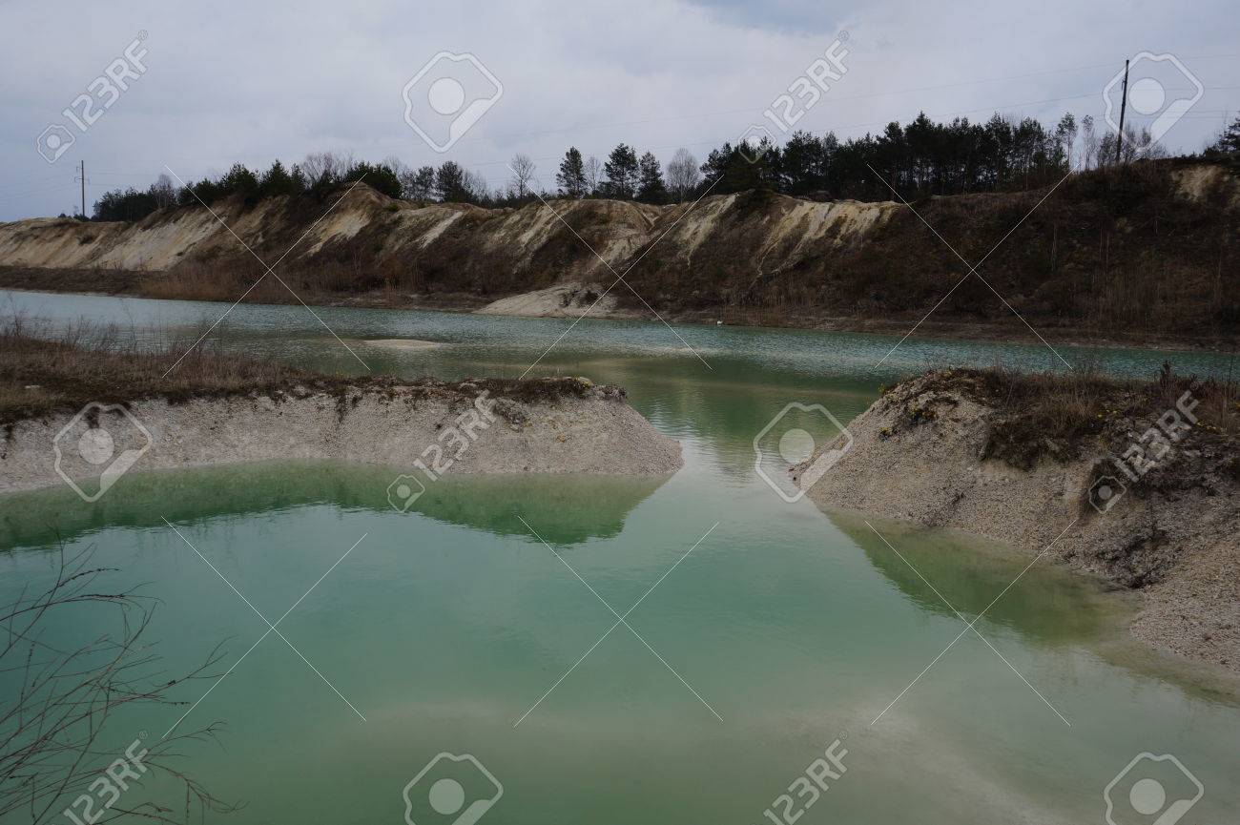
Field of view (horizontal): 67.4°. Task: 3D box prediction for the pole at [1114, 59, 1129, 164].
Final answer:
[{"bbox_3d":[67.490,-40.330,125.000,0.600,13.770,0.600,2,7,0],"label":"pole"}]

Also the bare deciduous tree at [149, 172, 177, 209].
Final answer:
[{"bbox_3d":[-125.453,-60.569,255.000,7.710,10.150,7.710,2,7,0],"label":"bare deciduous tree"}]

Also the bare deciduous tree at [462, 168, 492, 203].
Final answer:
[{"bbox_3d":[-19.990,-31.500,130.030,3.940,5.140,3.820,0,9,0],"label":"bare deciduous tree"}]

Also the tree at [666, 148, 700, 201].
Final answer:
[{"bbox_3d":[11.518,-43.470,170.000,6.200,9.690,6.200,2,7,0],"label":"tree"}]

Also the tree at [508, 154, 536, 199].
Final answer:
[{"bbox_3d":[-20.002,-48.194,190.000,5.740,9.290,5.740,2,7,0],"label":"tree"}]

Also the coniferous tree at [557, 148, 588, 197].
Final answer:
[{"bbox_3d":[-6.090,-30.360,118.030,3.820,6.790,3.700,0,9,0],"label":"coniferous tree"}]

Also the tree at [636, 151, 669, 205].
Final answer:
[{"bbox_3d":[4.120,-29.620,118.030,4.060,7.040,3.930,0,9,0],"label":"tree"}]

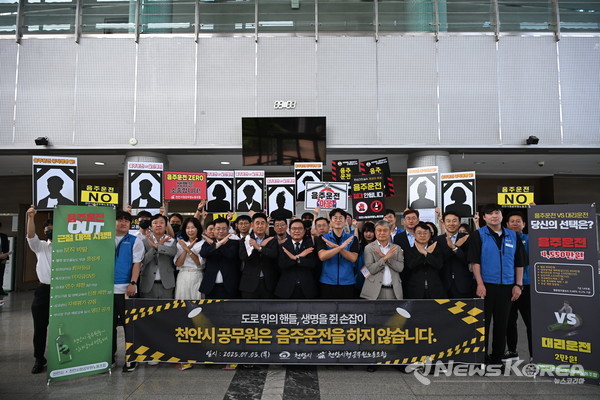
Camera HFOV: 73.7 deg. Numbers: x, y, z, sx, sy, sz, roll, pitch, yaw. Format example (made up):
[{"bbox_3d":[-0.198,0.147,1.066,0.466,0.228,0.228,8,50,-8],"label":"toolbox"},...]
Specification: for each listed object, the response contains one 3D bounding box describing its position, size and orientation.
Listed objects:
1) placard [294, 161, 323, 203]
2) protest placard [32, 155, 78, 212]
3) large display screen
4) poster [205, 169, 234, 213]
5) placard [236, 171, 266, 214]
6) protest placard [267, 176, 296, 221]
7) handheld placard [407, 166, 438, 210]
[{"bbox_3d":[0.146,-0.264,5.902,0.420,0.594,0.015,-1,-12,-4],"label":"placard"},{"bbox_3d":[-2.696,-0.173,4.423,0.420,0.594,0.015,1,9,-22],"label":"protest placard"},{"bbox_3d":[-0.271,-1.025,7.048,1.464,0.843,0.070,0,5,1],"label":"large display screen"},{"bbox_3d":[-1.155,-0.119,5.736,0.420,0.594,0.015,0,4,-6],"label":"poster"},{"bbox_3d":[-0.712,-0.119,5.697,0.420,0.594,0.015,0,-1,-3],"label":"placard"},{"bbox_3d":[-0.265,-0.020,5.678,0.420,0.594,0.015,-1,0,10],"label":"protest placard"},{"bbox_3d":[1.757,-0.161,5.688,0.420,0.594,0.015,-3,8,8],"label":"handheld placard"}]

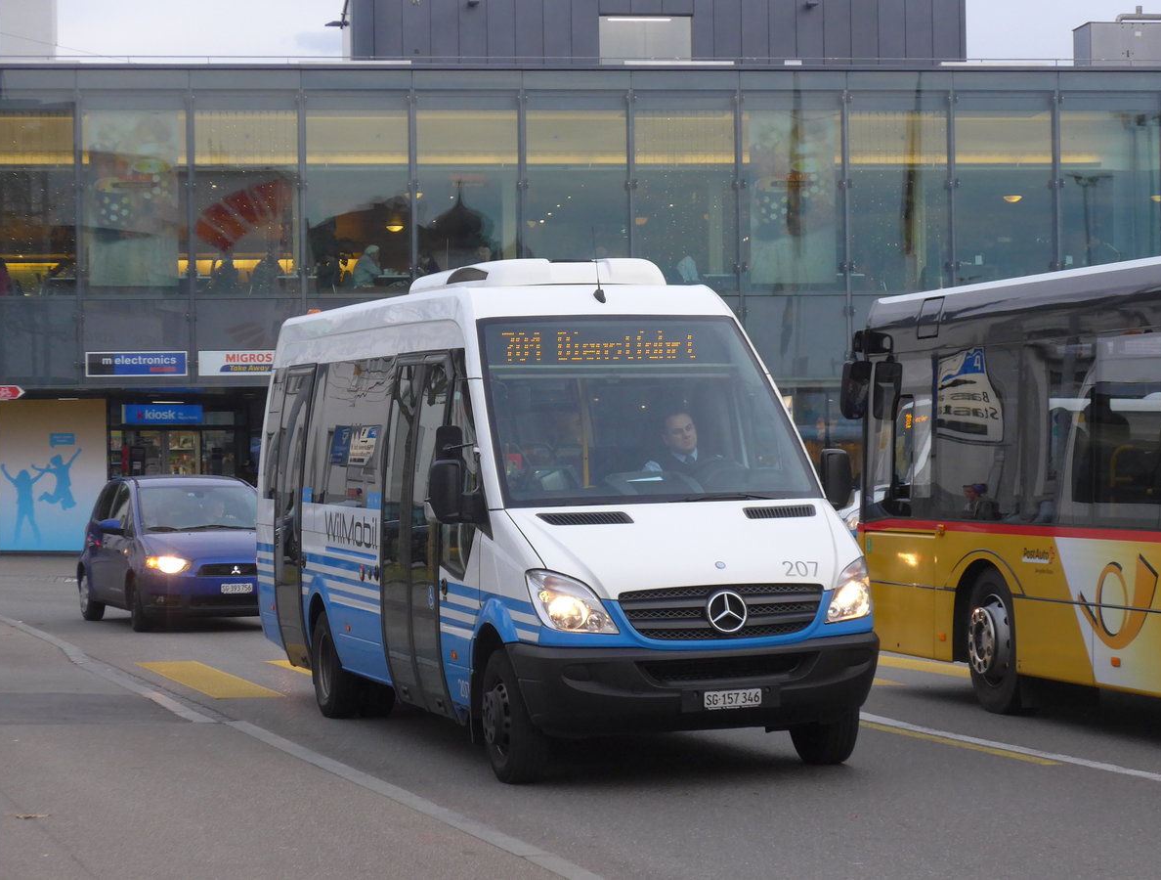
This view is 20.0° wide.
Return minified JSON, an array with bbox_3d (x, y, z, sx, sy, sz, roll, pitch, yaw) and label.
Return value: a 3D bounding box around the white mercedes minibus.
[{"bbox_3d":[-0.311,0.333,20.315,2.120,2.840,7.700,-2,0,-16],"label":"white mercedes minibus"}]

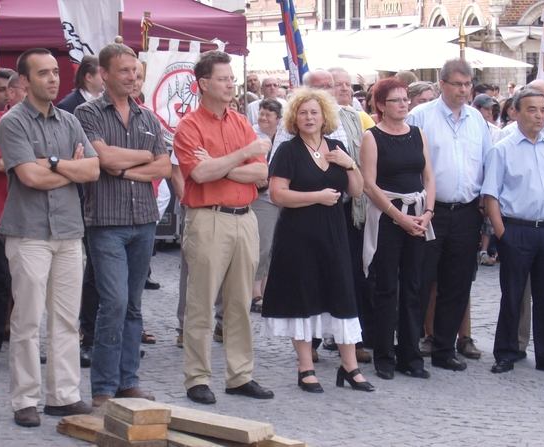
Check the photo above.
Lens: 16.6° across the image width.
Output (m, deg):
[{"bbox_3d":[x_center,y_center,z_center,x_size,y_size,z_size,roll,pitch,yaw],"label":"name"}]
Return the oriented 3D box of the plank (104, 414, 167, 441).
[{"bbox_3d":[-0.596,0.888,8.166,0.170,0.061,0.400,-1,3,-20],"label":"plank"}]

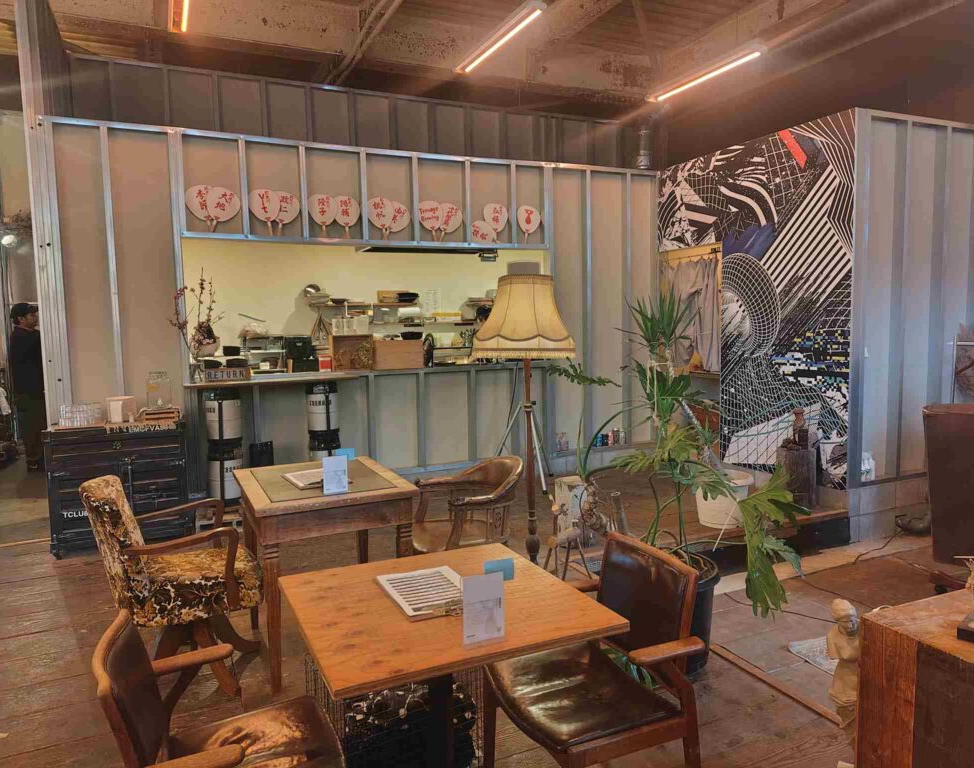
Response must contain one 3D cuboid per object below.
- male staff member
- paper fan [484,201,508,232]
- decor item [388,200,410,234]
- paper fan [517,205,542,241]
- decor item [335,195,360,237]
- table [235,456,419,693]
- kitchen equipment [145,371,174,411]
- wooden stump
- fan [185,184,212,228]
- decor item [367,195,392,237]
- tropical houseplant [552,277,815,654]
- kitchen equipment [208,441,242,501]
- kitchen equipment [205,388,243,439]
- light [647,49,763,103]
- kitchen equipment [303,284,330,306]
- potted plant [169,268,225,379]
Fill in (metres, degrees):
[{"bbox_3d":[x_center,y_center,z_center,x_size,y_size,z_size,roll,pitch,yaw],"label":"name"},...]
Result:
[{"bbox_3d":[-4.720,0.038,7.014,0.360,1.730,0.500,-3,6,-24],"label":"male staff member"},{"bbox_3d":[0.074,-1.459,6.024,0.240,0.290,0.030,-3,6,-24],"label":"paper fan"},{"bbox_3d":[-0.770,-1.370,5.650,0.240,0.355,0.020,23,-6,-24],"label":"decor item"},{"bbox_3d":[0.375,-1.470,6.168,0.240,0.355,0.020,4,2,-25],"label":"paper fan"},{"bbox_3d":[-1.113,-1.318,5.422,0.214,0.352,0.025,-3,6,-24],"label":"decor item"},{"bbox_3d":[-0.752,0.811,3.133,0.663,0.746,0.850,-4,6,-25],"label":"table"},{"bbox_3d":[-2.273,0.035,4.720,0.155,0.265,0.160,-3,6,-24],"label":"kitchen equipment"},{"bbox_3d":[2.407,0.704,5.263,0.298,0.452,0.288,1,6,25],"label":"wooden stump"},{"bbox_3d":[-2.087,-1.302,5.051,0.240,0.355,0.020,-16,11,-23],"label":"fan"},{"bbox_3d":[-0.856,-1.339,5.537,0.214,0.352,0.025,-13,9,-23],"label":"decor item"},{"bbox_3d":[0.854,0.379,3.050,1.120,1.540,0.950,-3,6,-24],"label":"tropical houseplant"},{"bbox_3d":[-1.931,0.674,5.023,0.256,0.447,0.256,-3,6,-24],"label":"kitchen equipment"},{"bbox_3d":[-1.929,0.240,4.990,0.256,0.442,0.256,-3,6,-24],"label":"kitchen equipment"},{"bbox_3d":[1.891,-2.705,5.951,0.110,0.100,1.270,-3,6,-24],"label":"light"},{"bbox_3d":[-1.795,-0.915,7.080,0.258,0.223,0.260,-3,6,-24],"label":"kitchen equipment"},{"bbox_3d":[-2.054,-0.424,4.837,0.370,0.799,0.330,-3,6,-24],"label":"potted plant"}]

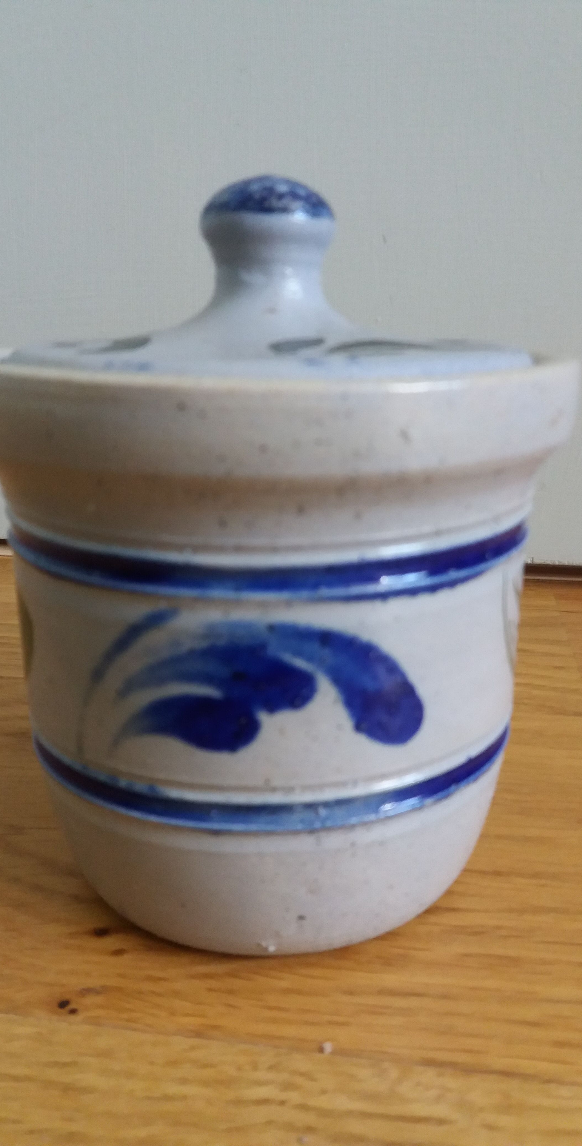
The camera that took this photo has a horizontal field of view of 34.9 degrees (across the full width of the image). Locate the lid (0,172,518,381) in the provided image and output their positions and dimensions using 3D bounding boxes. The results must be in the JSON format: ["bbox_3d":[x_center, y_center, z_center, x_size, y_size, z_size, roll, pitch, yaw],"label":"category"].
[{"bbox_3d":[-0.004,-0.052,0.171,0.096,0.040,0.096,0,17,0],"label":"lid"}]

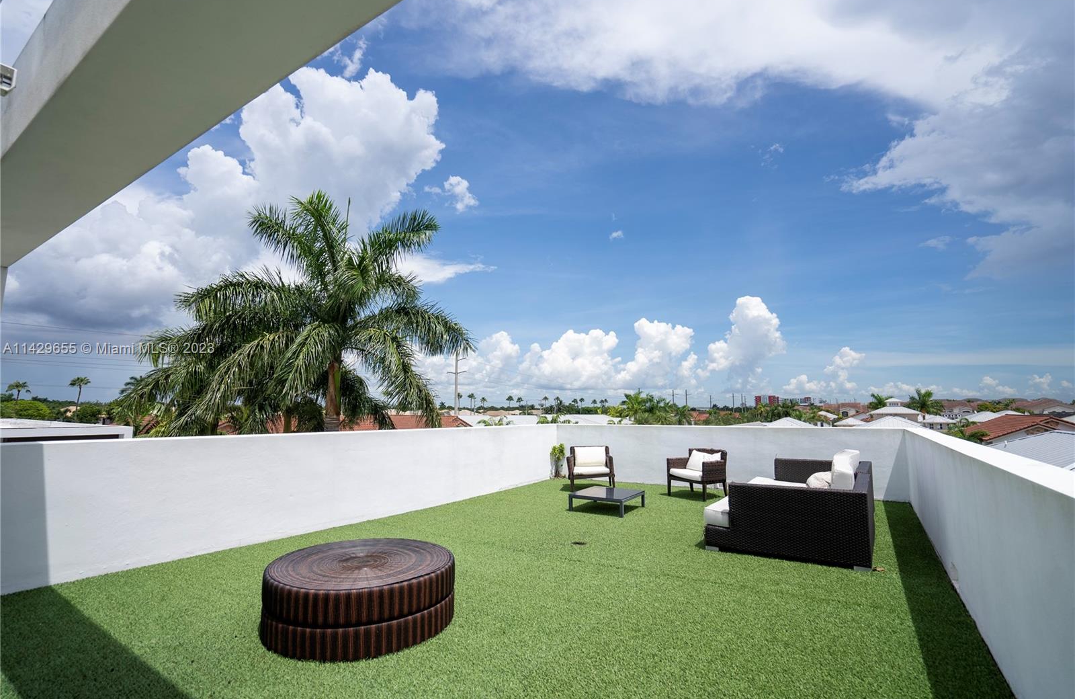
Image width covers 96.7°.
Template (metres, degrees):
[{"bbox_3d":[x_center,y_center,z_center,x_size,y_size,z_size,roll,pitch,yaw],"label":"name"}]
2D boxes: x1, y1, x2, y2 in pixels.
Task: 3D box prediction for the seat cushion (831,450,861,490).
[{"bbox_3d":[3.490,1.487,5.399,0.240,0.490,1.300,-5,-9,34],"label":"seat cushion"}]

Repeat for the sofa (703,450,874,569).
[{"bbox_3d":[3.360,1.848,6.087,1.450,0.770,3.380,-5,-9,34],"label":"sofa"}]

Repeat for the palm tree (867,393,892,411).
[{"bbox_3d":[78.259,16.550,108.763,5.100,13.370,5.100,-6,-9,36],"label":"palm tree"}]

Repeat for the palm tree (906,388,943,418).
[{"bbox_3d":[72.337,13.839,88.948,5.700,13.430,5.700,-6,-10,39],"label":"palm tree"}]

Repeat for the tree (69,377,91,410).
[{"bbox_3d":[-83.450,12.629,87.093,2.900,15.330,2.900,7,-11,-43],"label":"tree"}]

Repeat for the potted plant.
[{"bbox_3d":[0.440,2.429,10.418,0.350,0.780,0.350,0,-8,0],"label":"potted plant"}]

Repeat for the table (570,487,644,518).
[{"bbox_3d":[1.050,2.259,7.147,0.870,0.240,0.920,-5,-9,31],"label":"table"}]

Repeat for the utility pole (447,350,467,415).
[{"bbox_3d":[-18.295,11.636,109.428,5.000,23.290,0.700,-3,-8,24],"label":"utility pole"}]

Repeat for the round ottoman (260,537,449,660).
[{"bbox_3d":[-1.235,1.675,3.356,1.290,0.380,1.170,-3,-8,24],"label":"round ottoman"}]

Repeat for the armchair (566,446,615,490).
[{"bbox_3d":[0.990,2.221,8.882,0.750,0.780,0.810,0,-8,-1],"label":"armchair"}]

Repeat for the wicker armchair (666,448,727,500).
[{"bbox_3d":[2.760,2.140,8.258,0.810,0.775,0.700,7,-10,-42],"label":"wicker armchair"}]

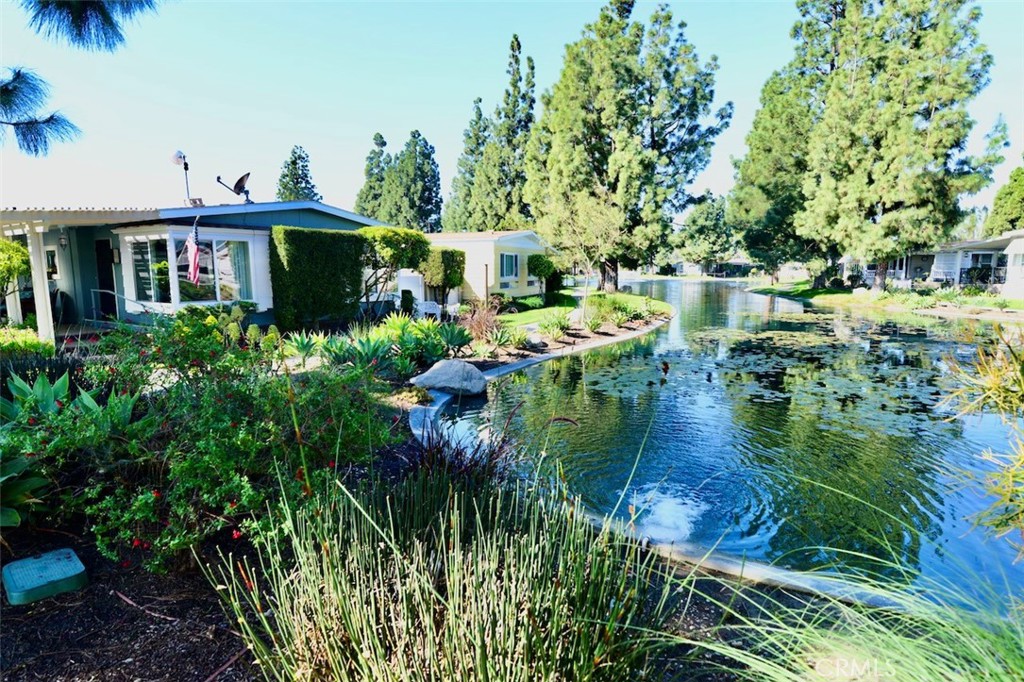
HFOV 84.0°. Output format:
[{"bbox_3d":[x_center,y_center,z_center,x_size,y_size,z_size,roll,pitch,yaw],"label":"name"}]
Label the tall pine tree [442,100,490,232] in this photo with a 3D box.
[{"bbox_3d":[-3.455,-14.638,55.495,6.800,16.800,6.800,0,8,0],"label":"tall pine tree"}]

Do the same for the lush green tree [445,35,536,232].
[{"bbox_3d":[-1.607,-13.351,42.511,7.200,17.908,7.200,0,8,0],"label":"lush green tree"}]

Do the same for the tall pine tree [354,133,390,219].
[{"bbox_3d":[-14.701,-14.454,60.543,4.600,14.851,4.600,0,8,0],"label":"tall pine tree"}]

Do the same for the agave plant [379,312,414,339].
[{"bbox_3d":[-2.188,-0.227,10.775,0.680,0.620,0.650,0,8,0],"label":"agave plant"}]

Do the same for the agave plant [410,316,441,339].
[{"bbox_3d":[-1.848,-0.165,12.104,0.660,0.650,0.660,0,8,0],"label":"agave plant"}]

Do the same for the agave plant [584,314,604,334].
[{"bbox_3d":[2.135,-0.452,14.681,0.480,0.470,0.480,0,8,0],"label":"agave plant"}]

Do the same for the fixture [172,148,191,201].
[{"bbox_3d":[-6.710,-3.340,11.546,0.340,1.050,0.260,-5,9,-30],"label":"fixture"}]

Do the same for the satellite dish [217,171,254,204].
[{"bbox_3d":[-6.266,-3.455,12.842,0.720,0.750,0.620,-1,8,-5],"label":"satellite dish"}]

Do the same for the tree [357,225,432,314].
[{"bbox_3d":[-3.124,-1.669,15.118,1.950,2.750,1.950,0,8,0],"label":"tree"}]

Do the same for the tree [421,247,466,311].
[{"bbox_3d":[-2.108,-1.954,17.499,0.900,1.900,1.150,4,9,24],"label":"tree"}]

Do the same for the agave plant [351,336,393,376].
[{"bbox_3d":[-2.350,0.217,9.466,0.720,0.660,0.720,0,8,0],"label":"agave plant"}]

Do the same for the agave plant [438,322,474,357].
[{"bbox_3d":[-1.013,-0.027,10.197,0.580,0.570,0.570,0,8,0],"label":"agave plant"}]

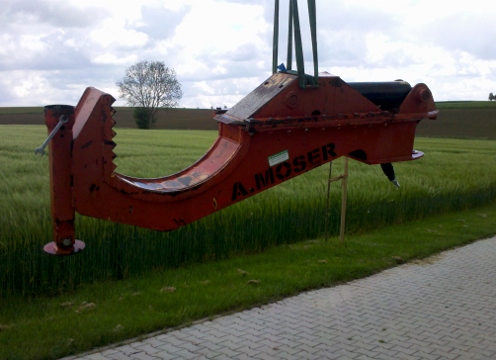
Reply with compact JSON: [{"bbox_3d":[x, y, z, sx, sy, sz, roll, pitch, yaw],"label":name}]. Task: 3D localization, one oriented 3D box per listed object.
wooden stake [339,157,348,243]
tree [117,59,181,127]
[{"bbox_3d":[1.767,0.351,9.400,0.070,1.620,0.070,3,5,11],"label":"wooden stake"},{"bbox_3d":[-15.478,-13.435,80.000,10.300,10.800,10.000,0,5,-11],"label":"tree"}]

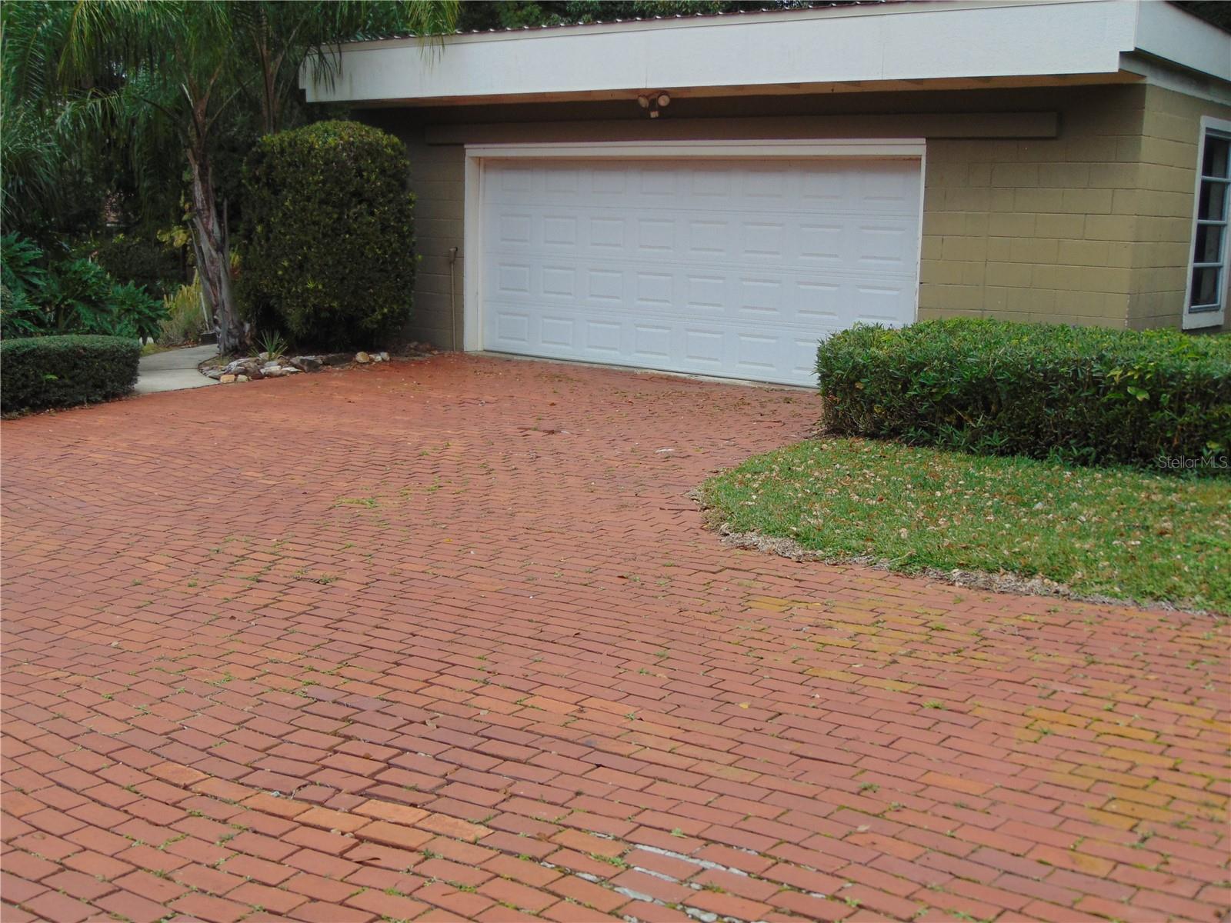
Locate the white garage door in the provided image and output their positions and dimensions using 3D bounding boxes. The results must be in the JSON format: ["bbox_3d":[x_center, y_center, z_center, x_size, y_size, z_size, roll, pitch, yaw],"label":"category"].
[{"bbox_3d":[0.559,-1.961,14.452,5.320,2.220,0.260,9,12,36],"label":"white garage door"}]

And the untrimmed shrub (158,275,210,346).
[{"bbox_3d":[-4.789,-1.710,16.551,0.660,0.770,0.660,-1,10,-16],"label":"untrimmed shrub"}]

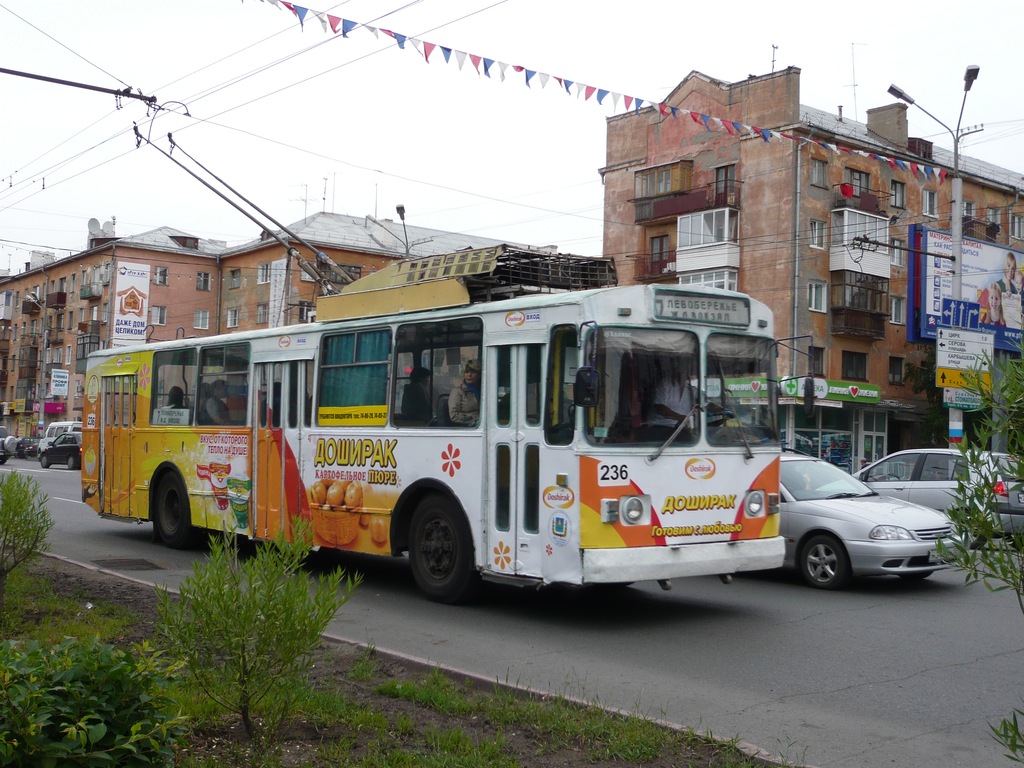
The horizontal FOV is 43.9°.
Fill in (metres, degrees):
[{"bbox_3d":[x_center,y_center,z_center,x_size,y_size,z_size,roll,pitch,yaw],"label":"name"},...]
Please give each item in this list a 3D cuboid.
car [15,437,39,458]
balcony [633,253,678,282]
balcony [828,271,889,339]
[{"bbox_3d":[-30.333,3.990,80.076,1.700,1.450,4.400,5,-5,-42],"label":"car"},{"bbox_3d":[7.406,-5.827,62.770,1.000,1.200,2.900,4,-4,-40],"label":"balcony"},{"bbox_3d":[16.306,-3.606,59.603,3.300,2.900,0.800,4,-4,-40],"label":"balcony"}]

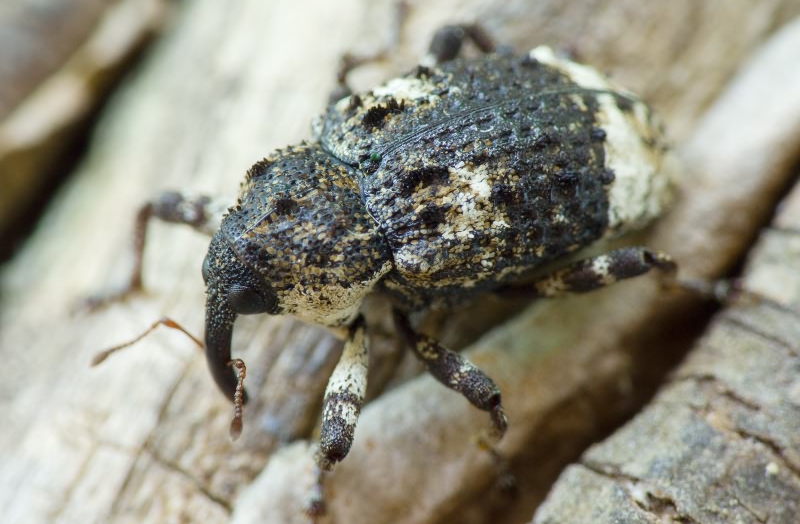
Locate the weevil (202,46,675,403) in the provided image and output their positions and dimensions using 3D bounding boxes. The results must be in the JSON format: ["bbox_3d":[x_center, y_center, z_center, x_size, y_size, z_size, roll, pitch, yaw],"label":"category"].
[{"bbox_3d":[0.001,-0.001,0.089,0.010,0.006,0.004,-16,47,-21],"label":"weevil"}]

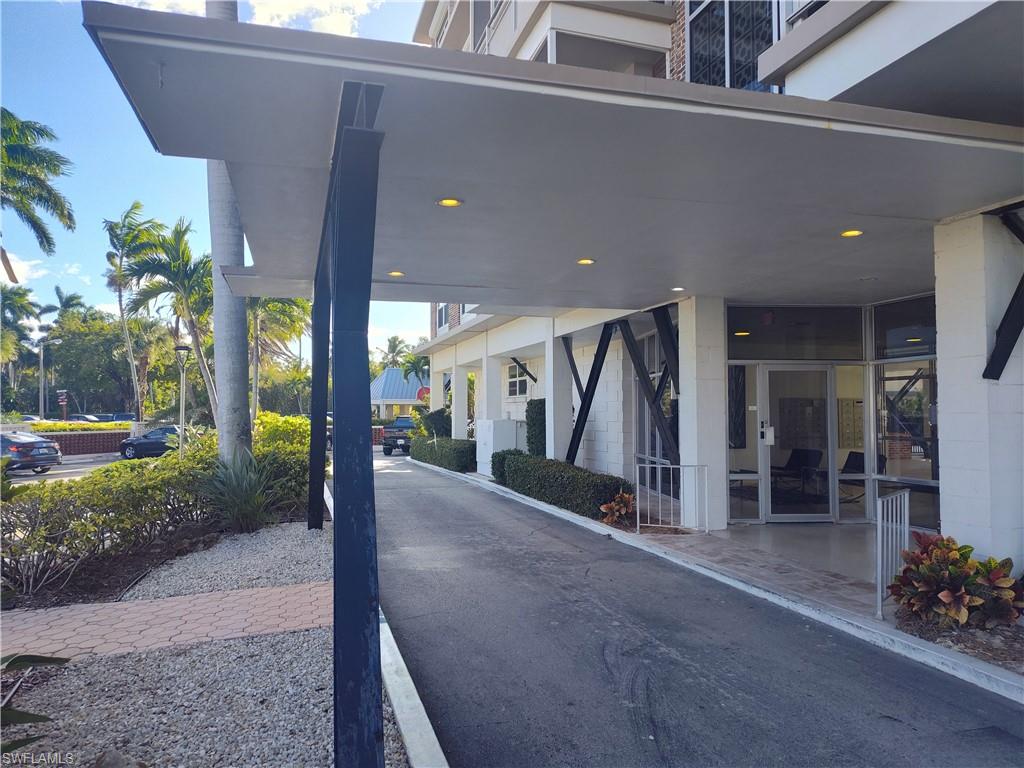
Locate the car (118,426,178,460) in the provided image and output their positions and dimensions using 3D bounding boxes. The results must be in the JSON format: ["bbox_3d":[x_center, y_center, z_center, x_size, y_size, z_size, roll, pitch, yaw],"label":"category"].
[{"bbox_3d":[-15.500,2.630,31.100,4.700,1.460,1.850,-1,-2,14],"label":"car"}]

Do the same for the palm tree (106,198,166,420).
[{"bbox_3d":[-20.700,-3.400,38.000,3.400,13.000,3.400,0,-2,0],"label":"palm tree"}]

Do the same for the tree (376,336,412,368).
[{"bbox_3d":[-12.500,-0.160,72.000,4.200,9.800,4.200,0,-2,0],"label":"tree"}]

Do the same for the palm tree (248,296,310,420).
[{"bbox_3d":[-9.450,-0.550,26.000,3.800,7.300,3.800,0,-2,0],"label":"palm tree"}]

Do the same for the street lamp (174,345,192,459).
[{"bbox_3d":[-9.900,0.800,20.500,0.520,4.000,0.520,0,-2,0],"label":"street lamp"}]

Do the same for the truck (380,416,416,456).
[{"bbox_3d":[-5.100,2.480,34.200,2.000,1.950,5.700,0,-2,-2],"label":"truck"}]

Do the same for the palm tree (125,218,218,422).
[{"bbox_3d":[-11.300,-1.360,23.000,3.600,8.300,3.600,0,-2,0],"label":"palm tree"}]

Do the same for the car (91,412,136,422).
[{"bbox_3d":[-36.300,3.650,62.000,4.800,1.750,1.950,-1,-2,26],"label":"car"}]

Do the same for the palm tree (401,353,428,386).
[{"bbox_3d":[-6.200,0.840,45.000,2.600,5.900,2.600,0,-2,0],"label":"palm tree"}]

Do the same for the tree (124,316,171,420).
[{"bbox_3d":[-21.500,-0.200,40.000,3.000,7.400,3.000,0,-2,0],"label":"tree"}]

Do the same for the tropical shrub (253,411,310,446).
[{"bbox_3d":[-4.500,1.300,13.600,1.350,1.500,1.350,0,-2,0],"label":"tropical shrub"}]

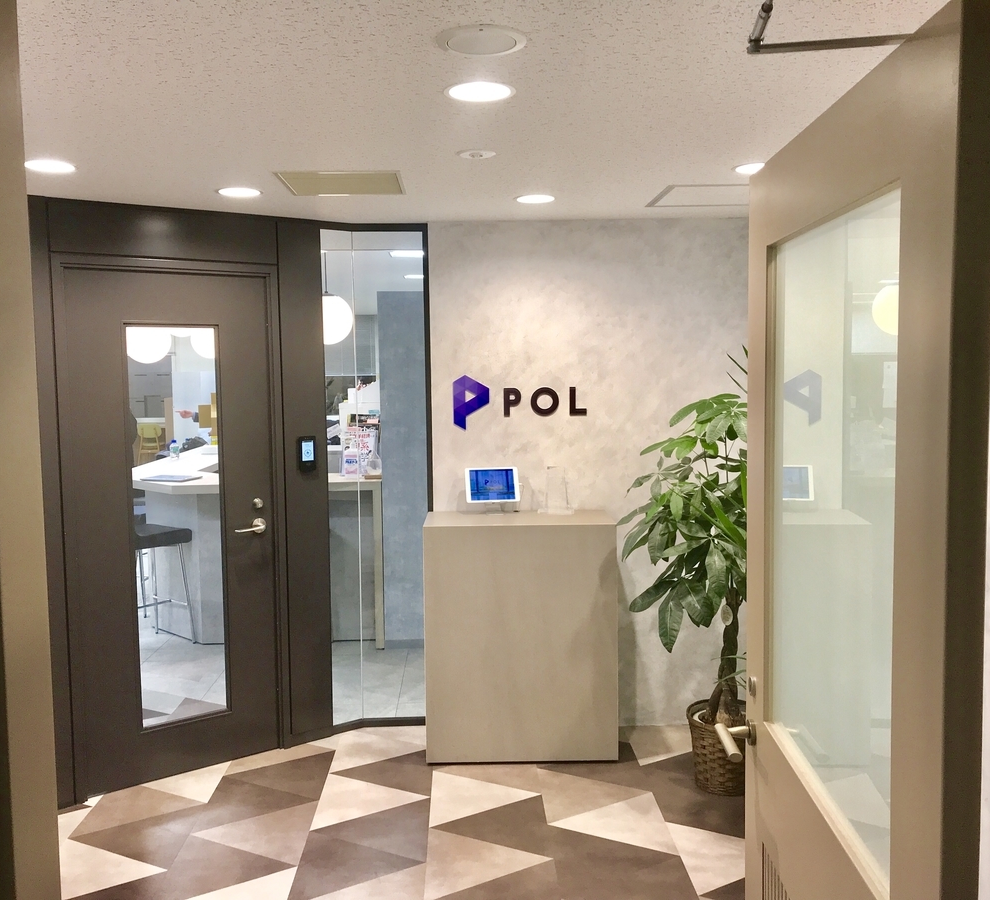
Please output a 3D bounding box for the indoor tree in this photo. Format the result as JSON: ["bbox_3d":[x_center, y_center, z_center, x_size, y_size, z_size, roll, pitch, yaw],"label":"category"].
[{"bbox_3d":[0.944,0.358,3.997,0.880,1.520,0.840,-1,4,-1],"label":"indoor tree"}]

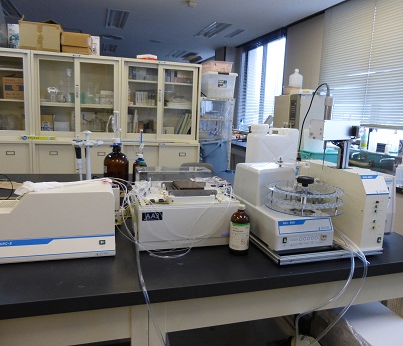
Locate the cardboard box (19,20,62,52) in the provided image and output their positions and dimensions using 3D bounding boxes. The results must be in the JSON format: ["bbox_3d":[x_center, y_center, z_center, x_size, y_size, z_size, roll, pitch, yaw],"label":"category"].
[{"bbox_3d":[-1.620,-1.347,3.518,0.367,0.255,0.300,-1,10,-18],"label":"cardboard box"}]

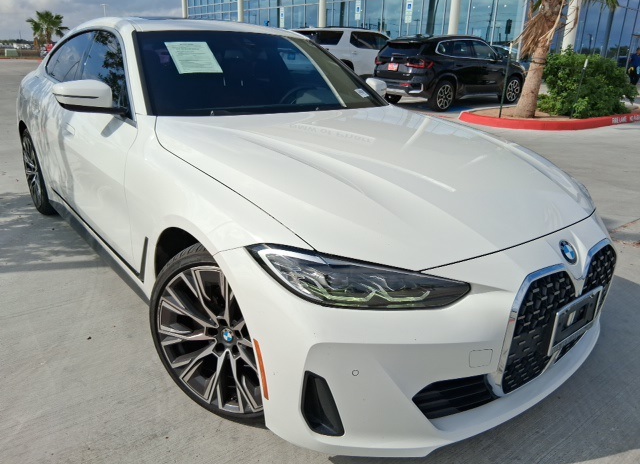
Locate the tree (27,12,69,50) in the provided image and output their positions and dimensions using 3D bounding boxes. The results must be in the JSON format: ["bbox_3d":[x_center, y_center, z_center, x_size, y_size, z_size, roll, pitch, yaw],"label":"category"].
[{"bbox_3d":[-28.642,-20.425,49.670,4.000,4.700,4.000,-15,26,-37],"label":"tree"}]

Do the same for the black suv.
[{"bbox_3d":[3.388,-4.079,12.202,4.500,1.640,1.850,-14,25,-34],"label":"black suv"}]

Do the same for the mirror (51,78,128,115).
[{"bbox_3d":[-1.062,-0.604,2.161,0.235,0.150,0.180,-15,26,-37],"label":"mirror"}]

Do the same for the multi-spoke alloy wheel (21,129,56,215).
[{"bbox_3d":[-2.135,-0.470,3.758,0.250,0.670,0.670,-15,26,-37],"label":"multi-spoke alloy wheel"}]

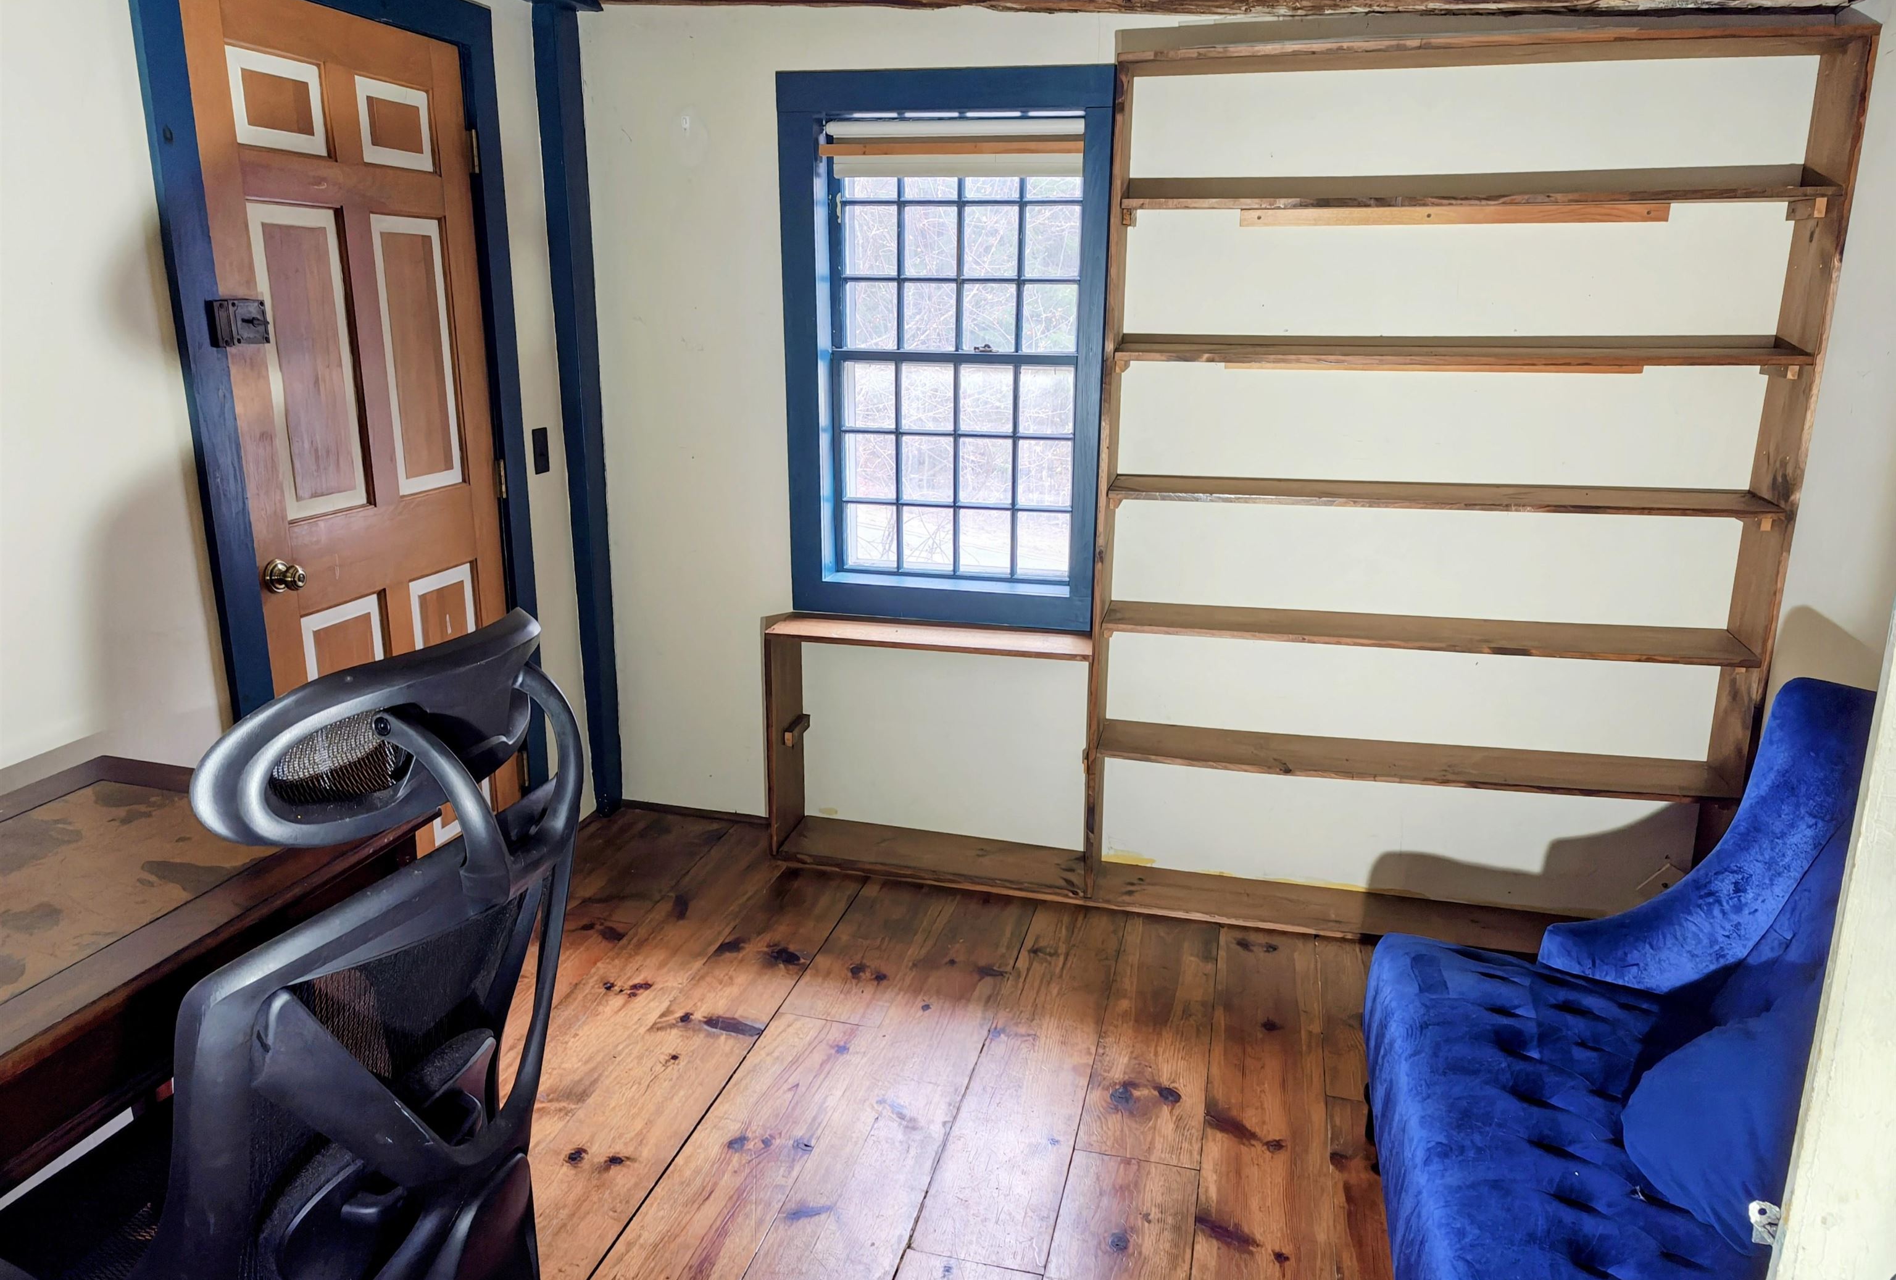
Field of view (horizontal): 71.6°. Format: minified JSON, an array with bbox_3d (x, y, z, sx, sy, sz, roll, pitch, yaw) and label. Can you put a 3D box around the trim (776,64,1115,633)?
[{"bbox_3d":[-0.008,-0.731,3.411,0.834,1.375,0.140,4,15,13],"label":"trim"}]

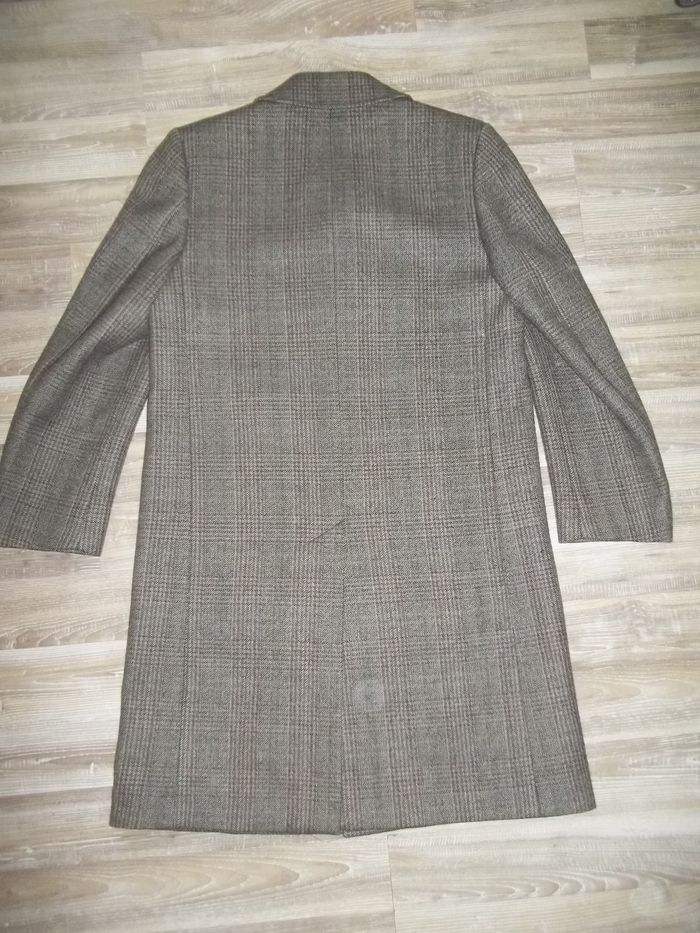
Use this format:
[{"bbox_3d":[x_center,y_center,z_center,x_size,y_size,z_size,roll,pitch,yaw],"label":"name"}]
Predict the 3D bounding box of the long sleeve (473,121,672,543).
[{"bbox_3d":[0.303,-0.197,1.227,0.180,0.055,0.659,-14,83,-2],"label":"long sleeve"}]

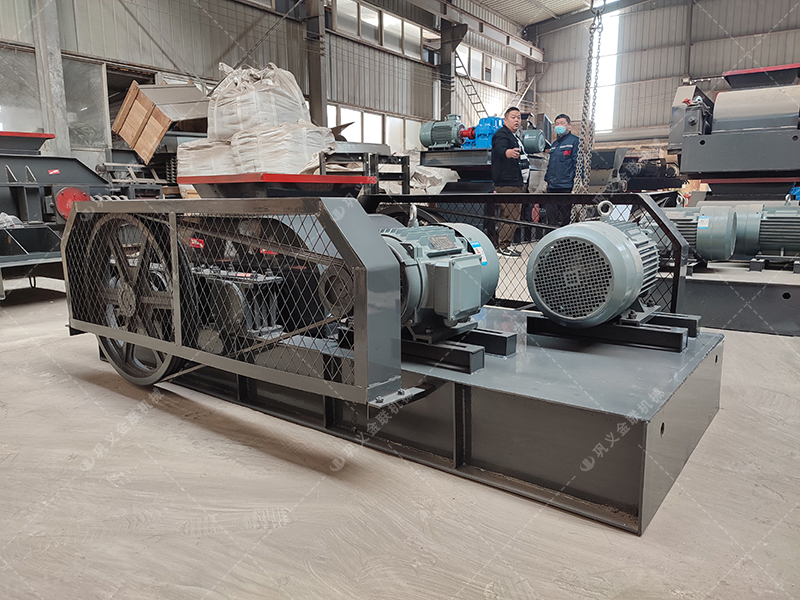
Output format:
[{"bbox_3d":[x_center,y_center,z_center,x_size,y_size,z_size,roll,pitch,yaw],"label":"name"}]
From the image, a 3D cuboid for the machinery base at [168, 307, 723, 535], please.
[{"bbox_3d":[-0.143,0.194,2.321,2.400,0.261,0.961,7,13,37],"label":"machinery base"}]

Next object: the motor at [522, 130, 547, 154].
[{"bbox_3d":[1.970,-2.570,9.352,0.660,0.440,0.390,5,10,28],"label":"motor"}]

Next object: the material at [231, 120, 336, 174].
[{"bbox_3d":[-1.159,-1.376,5.700,1.000,0.750,0.950,-3,10,-14],"label":"material"}]

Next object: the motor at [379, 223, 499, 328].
[{"bbox_3d":[0.064,-0.100,1.761,0.399,0.385,0.610,7,13,37],"label":"motor"}]

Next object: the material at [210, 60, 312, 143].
[{"bbox_3d":[-1.459,-2.030,6.000,0.970,0.800,0.950,-3,10,-14],"label":"material"}]

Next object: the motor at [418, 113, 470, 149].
[{"bbox_3d":[0.595,-2.297,7.900,0.650,0.460,0.380,2,10,11],"label":"motor"}]

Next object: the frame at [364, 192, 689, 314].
[{"bbox_3d":[0.424,-0.247,2.656,1.609,0.453,0.123,7,13,37],"label":"frame"}]

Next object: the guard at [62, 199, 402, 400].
[{"bbox_3d":[-0.611,-0.068,1.718,1.446,0.457,0.120,7,13,37],"label":"guard"}]

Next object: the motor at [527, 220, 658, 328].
[{"bbox_3d":[0.689,-0.151,2.029,0.399,0.385,0.610,7,13,37],"label":"motor"}]

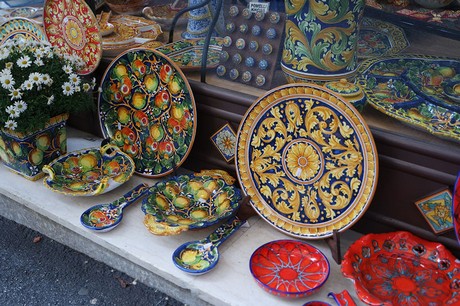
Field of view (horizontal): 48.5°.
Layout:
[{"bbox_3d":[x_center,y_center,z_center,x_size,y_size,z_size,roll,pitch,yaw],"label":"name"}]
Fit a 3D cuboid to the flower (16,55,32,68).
[{"bbox_3d":[-0.667,-0.296,1.660,0.046,0.016,0.046,-12,71,-19],"label":"flower"}]

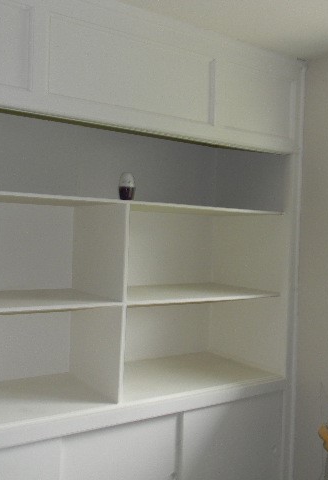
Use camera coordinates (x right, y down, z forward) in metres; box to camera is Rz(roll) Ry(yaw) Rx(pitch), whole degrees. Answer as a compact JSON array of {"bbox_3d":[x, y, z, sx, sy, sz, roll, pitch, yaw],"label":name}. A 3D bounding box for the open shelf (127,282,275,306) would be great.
[{"bbox_3d":[0.066,0.248,2.386,0.809,0.022,0.496,1,1,-33],"label":"open shelf"}]

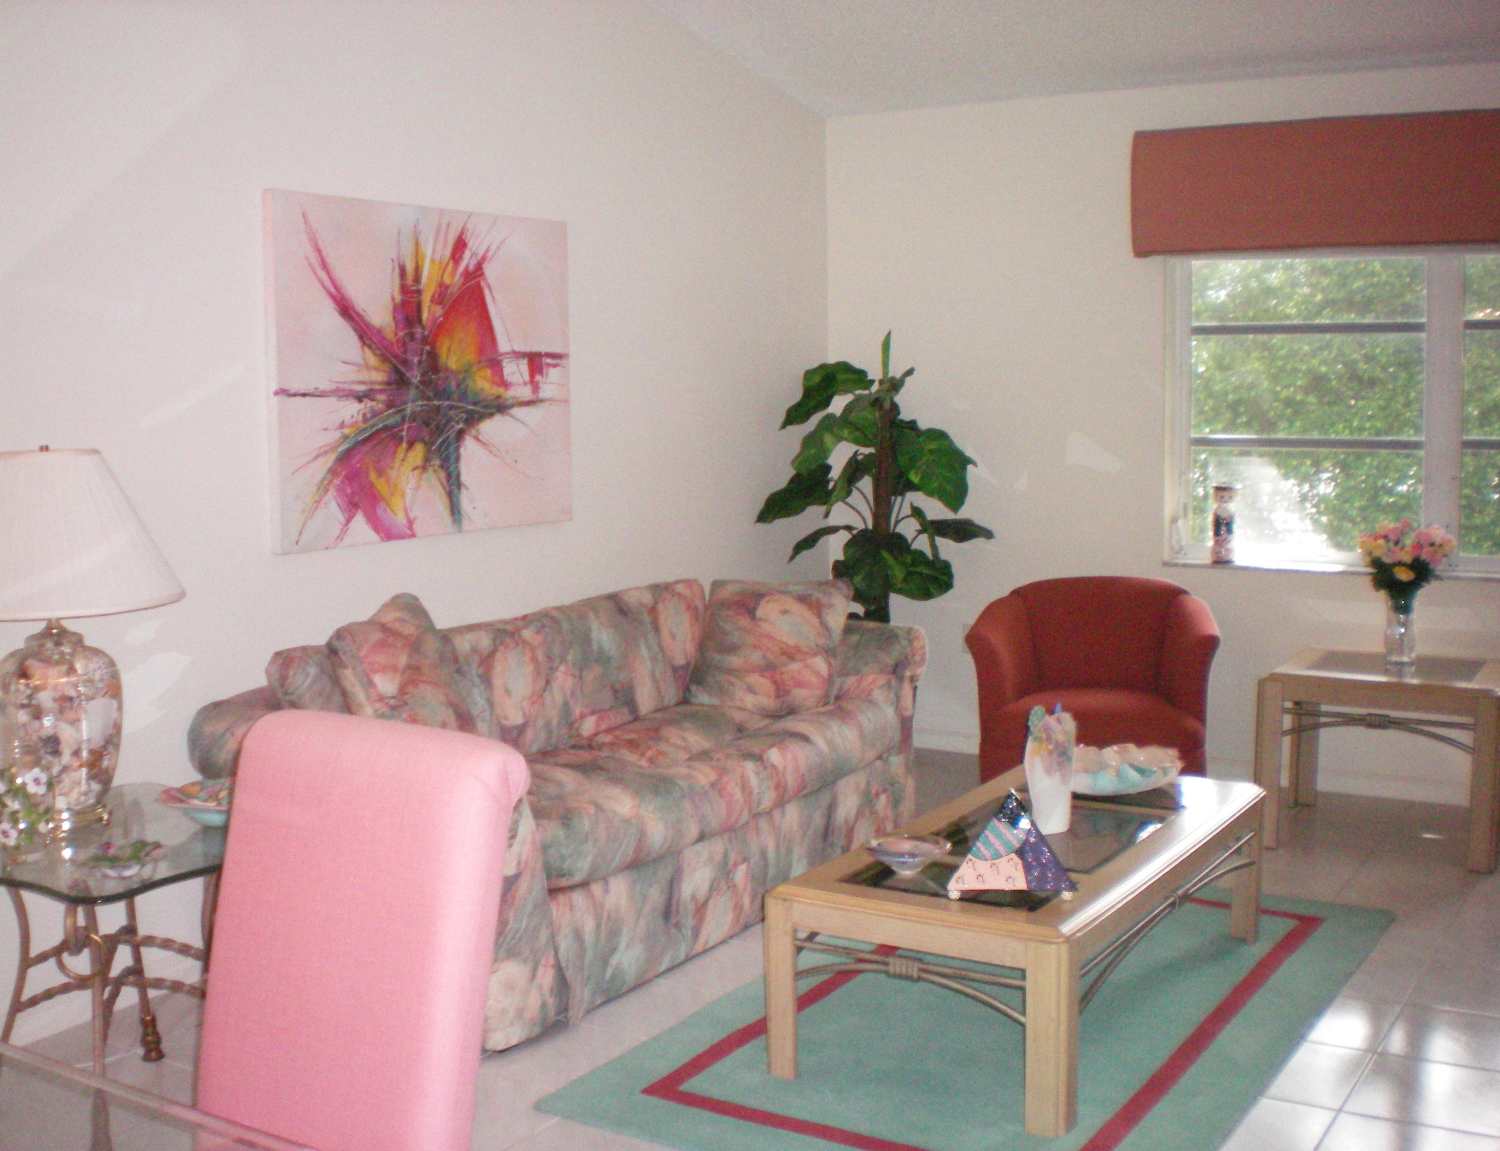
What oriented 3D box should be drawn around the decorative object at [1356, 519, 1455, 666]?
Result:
[{"bbox_3d":[2.097,0.055,5.414,0.310,0.455,0.280,1,6,20],"label":"decorative object"}]

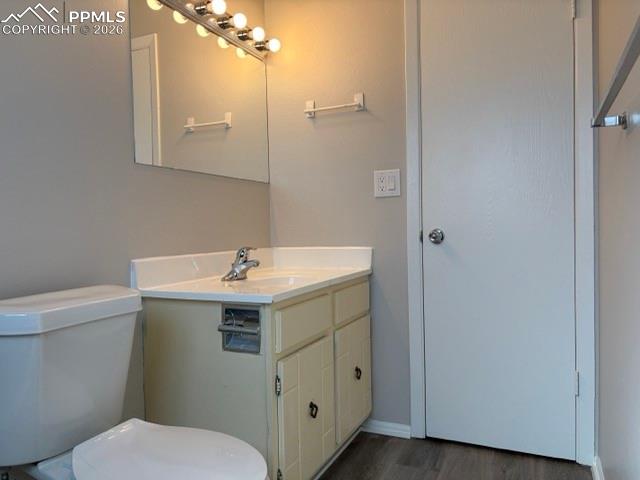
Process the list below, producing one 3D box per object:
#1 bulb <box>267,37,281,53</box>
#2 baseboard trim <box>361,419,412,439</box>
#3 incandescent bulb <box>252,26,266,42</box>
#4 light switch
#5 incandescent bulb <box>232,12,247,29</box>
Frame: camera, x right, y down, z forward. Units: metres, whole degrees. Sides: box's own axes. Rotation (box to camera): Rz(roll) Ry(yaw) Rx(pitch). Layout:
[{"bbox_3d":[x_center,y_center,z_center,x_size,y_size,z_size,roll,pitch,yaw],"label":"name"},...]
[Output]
[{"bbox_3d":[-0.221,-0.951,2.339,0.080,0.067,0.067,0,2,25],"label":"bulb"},{"bbox_3d":[0.303,0.881,2.239,0.237,0.058,0.014,0,2,25],"label":"baseboard trim"},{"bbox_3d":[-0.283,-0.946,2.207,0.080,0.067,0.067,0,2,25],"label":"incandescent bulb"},{"bbox_3d":[0.307,-0.258,2.196,0.120,0.122,0.010,0,2,25],"label":"light switch"},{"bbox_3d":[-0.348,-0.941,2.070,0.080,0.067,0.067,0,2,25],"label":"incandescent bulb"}]

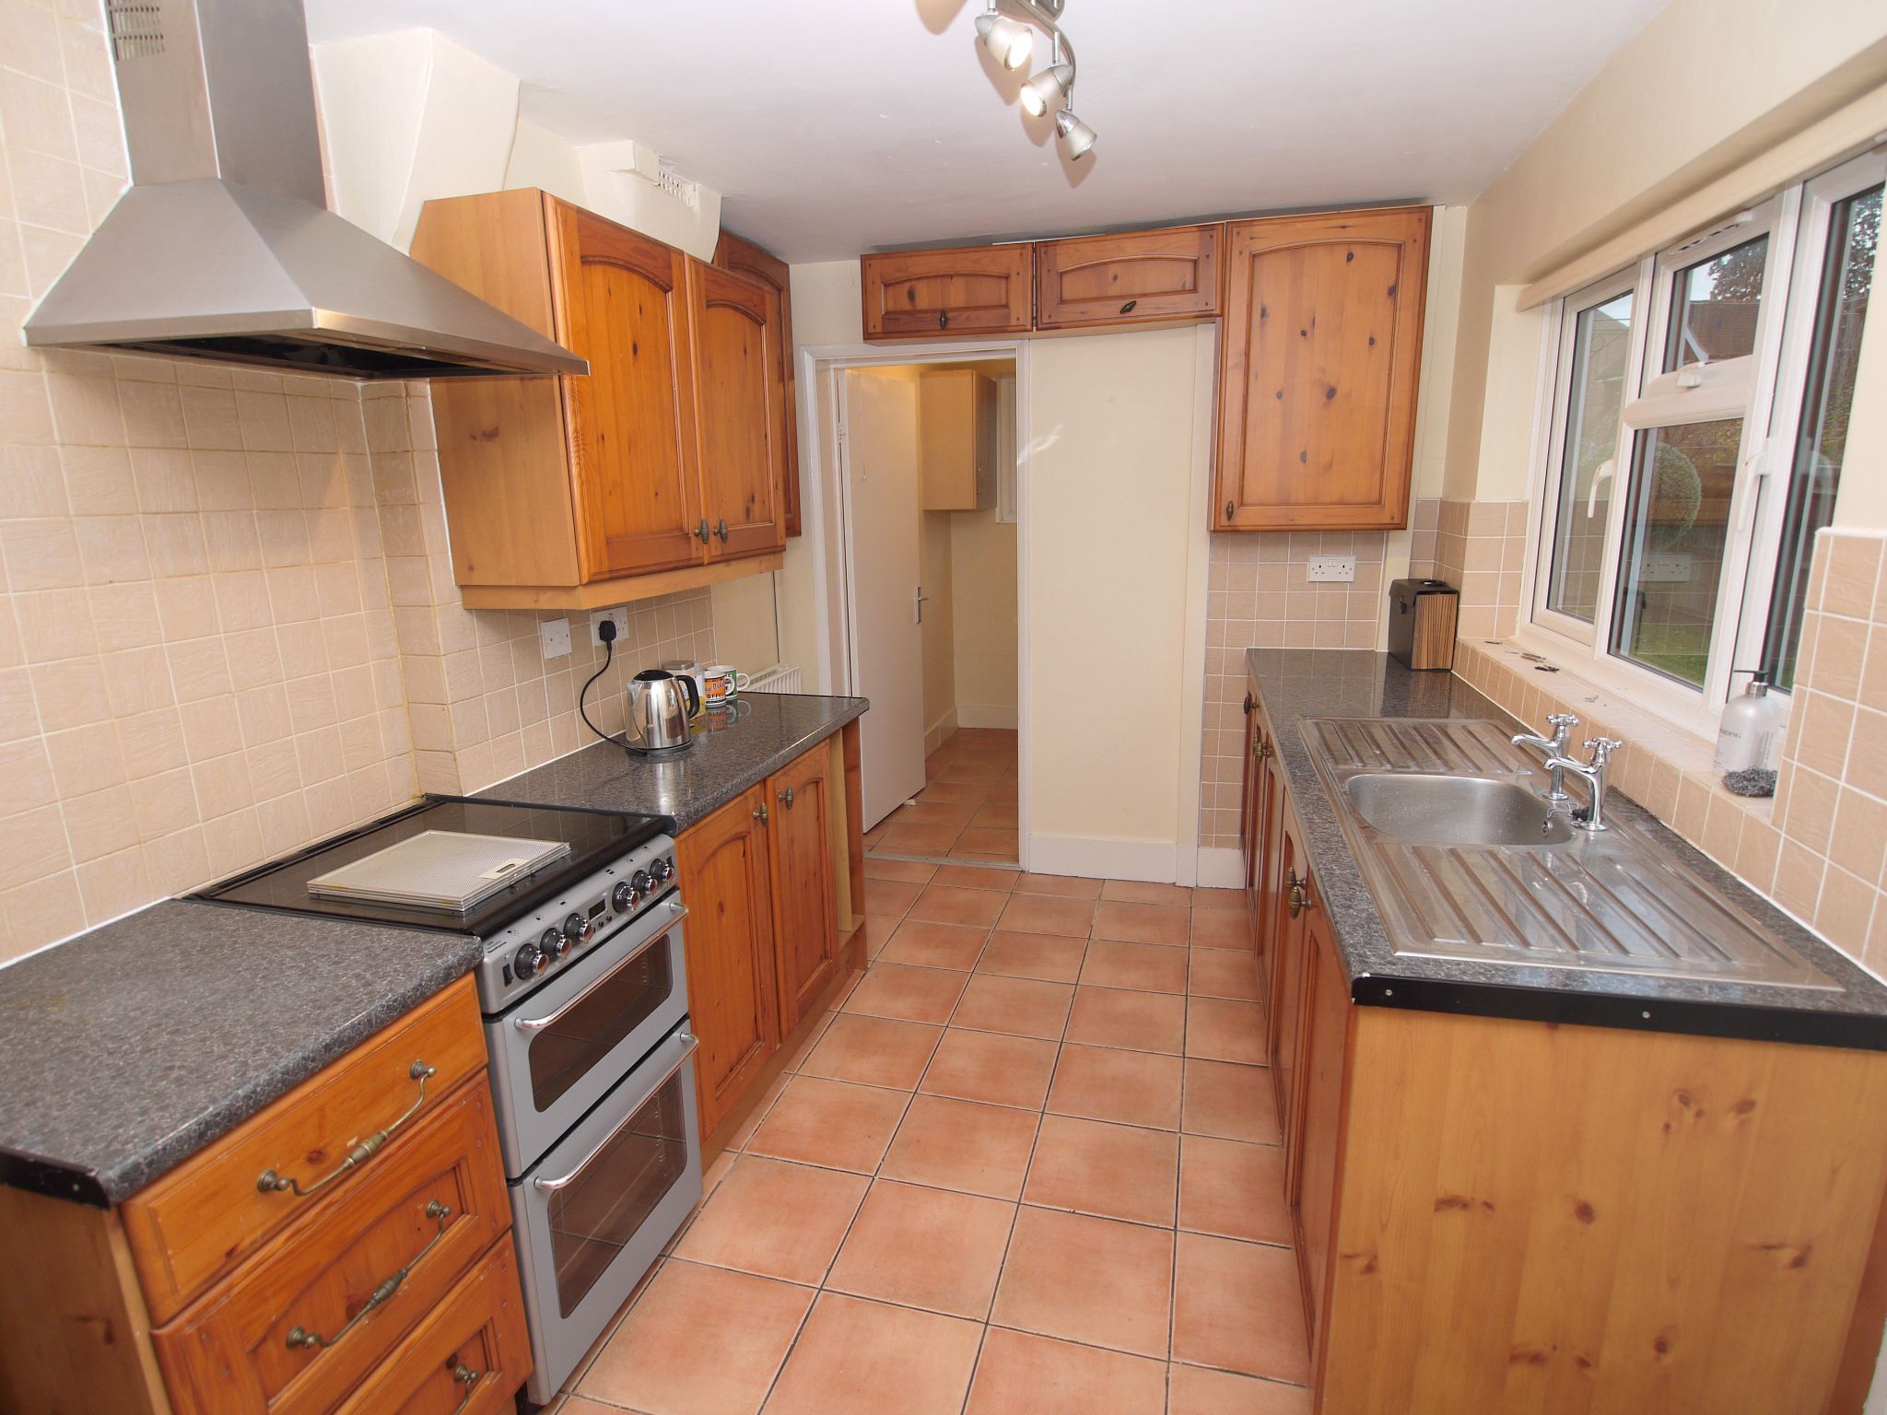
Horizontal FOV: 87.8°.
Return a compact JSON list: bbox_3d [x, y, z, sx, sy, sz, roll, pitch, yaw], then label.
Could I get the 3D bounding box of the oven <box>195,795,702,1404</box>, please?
[{"bbox_3d":[-0.868,0.696,1.905,0.625,0.888,0.550,3,14,16],"label":"oven"}]

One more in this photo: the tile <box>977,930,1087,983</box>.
[{"bbox_3d":[0.298,0.827,3.254,0.328,0.010,0.328,3,13,15],"label":"tile"}]

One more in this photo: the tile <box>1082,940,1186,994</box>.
[{"bbox_3d":[0.620,0.842,3.169,0.328,0.010,0.328,3,13,15],"label":"tile"}]

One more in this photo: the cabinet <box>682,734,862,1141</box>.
[{"bbox_3d":[-0.649,0.525,2.659,0.530,0.810,1.050,3,14,16],"label":"cabinet"}]

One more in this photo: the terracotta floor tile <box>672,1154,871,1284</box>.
[{"bbox_3d":[-0.357,1.079,2.076,0.325,0.010,0.325,2,13,15],"label":"terracotta floor tile"}]

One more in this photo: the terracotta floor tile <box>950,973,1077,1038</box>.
[{"bbox_3d":[0.214,0.899,2.949,0.328,0.010,0.328,3,13,15],"label":"terracotta floor tile"}]

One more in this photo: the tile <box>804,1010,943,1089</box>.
[{"bbox_3d":[-0.188,0.957,2.728,0.327,0.010,0.327,2,13,15],"label":"tile"}]

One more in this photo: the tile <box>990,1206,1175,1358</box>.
[{"bbox_3d":[0.283,1.123,1.936,0.327,0.010,0.327,2,13,15],"label":"tile"}]

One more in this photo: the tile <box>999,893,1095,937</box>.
[{"bbox_3d":[0.381,0.752,3.547,0.325,0.010,0.325,2,13,15],"label":"tile"}]

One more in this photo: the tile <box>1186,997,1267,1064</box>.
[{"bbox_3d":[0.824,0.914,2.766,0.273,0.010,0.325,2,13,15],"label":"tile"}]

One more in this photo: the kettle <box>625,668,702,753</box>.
[{"bbox_3d":[-0.727,0.002,2.517,0.195,0.200,0.160,-9,15,-31],"label":"kettle"}]

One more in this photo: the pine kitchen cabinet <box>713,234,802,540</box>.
[{"bbox_3d":[-0.722,-1.004,3.202,0.310,0.900,0.500,2,13,15],"label":"pine kitchen cabinet"}]

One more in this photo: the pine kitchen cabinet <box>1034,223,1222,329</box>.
[{"bbox_3d":[0.625,-1.411,3.295,0.596,0.280,0.220,2,13,15],"label":"pine kitchen cabinet"}]

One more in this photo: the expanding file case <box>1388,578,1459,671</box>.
[{"bbox_3d":[1.547,-0.271,3.171,0.120,0.250,0.320,2,13,11],"label":"expanding file case"}]

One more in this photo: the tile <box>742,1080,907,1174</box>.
[{"bbox_3d":[-0.273,1.011,2.387,0.325,0.010,0.325,2,13,15],"label":"tile"}]

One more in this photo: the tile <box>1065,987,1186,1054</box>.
[{"bbox_3d":[0.531,0.902,2.842,0.325,0.010,0.325,2,13,15],"label":"tile"}]

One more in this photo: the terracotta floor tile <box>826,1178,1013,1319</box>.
[{"bbox_3d":[-0.037,1.115,2.033,0.328,0.010,0.328,3,13,15],"label":"terracotta floor tile"}]

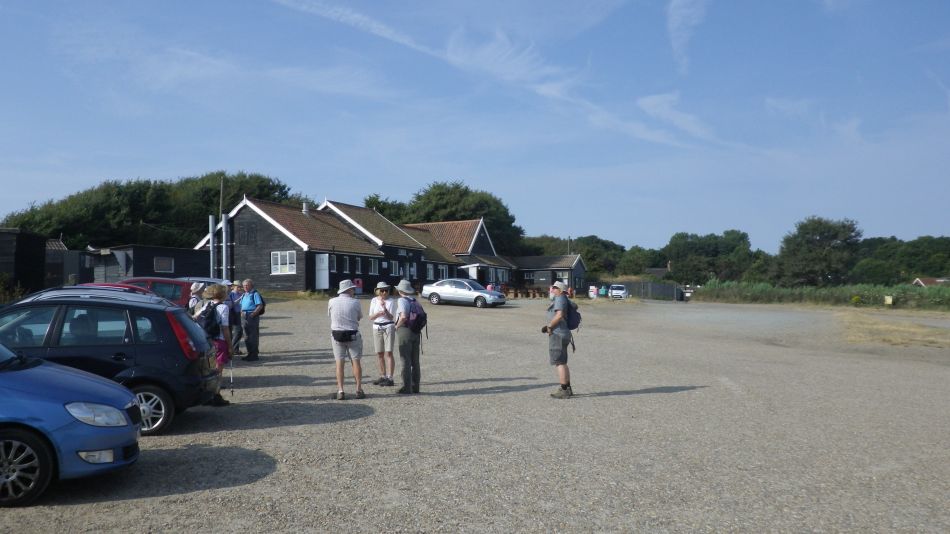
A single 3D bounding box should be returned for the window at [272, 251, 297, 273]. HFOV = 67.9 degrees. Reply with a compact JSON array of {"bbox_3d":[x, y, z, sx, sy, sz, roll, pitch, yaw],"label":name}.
[{"bbox_3d":[-10.455,-0.229,38.500,1.840,1.290,0.120,-1,-1,29],"label":"window"}]

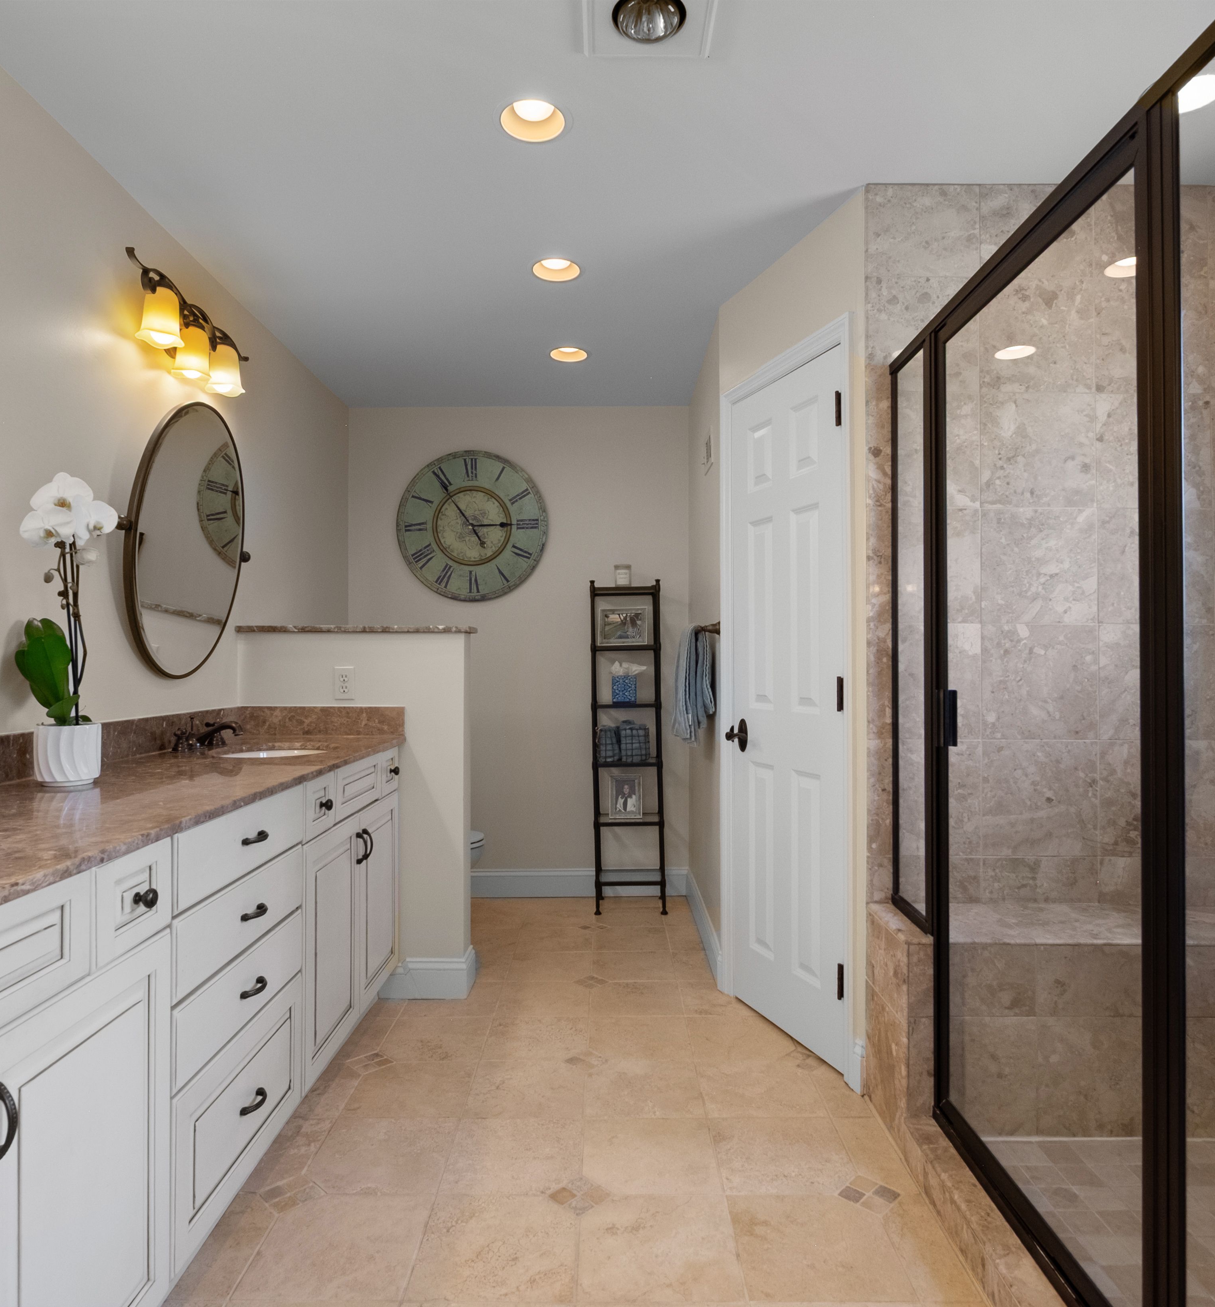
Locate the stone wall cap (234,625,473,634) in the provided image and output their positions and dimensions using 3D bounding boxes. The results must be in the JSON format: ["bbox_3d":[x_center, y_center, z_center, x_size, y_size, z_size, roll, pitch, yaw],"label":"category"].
[{"bbox_3d":[-0.875,-0.080,2.901,0.806,0.024,0.185,0,0,0],"label":"stone wall cap"}]

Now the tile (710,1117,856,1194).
[{"bbox_3d":[0.417,1.200,1.950,0.309,0.012,0.301,0,0,0],"label":"tile"}]

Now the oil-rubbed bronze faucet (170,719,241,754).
[{"bbox_3d":[-1.168,0.236,2.430,0.155,0.097,0.250,0,0,0],"label":"oil-rubbed bronze faucet"}]

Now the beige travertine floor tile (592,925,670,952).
[{"bbox_3d":[0.104,1.211,3.435,0.315,0.012,0.295,0,0,0],"label":"beige travertine floor tile"}]

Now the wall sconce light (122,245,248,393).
[{"bbox_3d":[-1.187,-0.886,2.340,0.165,0.225,0.655,0,0,0],"label":"wall sconce light"}]

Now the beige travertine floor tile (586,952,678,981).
[{"bbox_3d":[0.103,1.209,3.137,0.315,0.012,0.295,0,0,0],"label":"beige travertine floor tile"}]

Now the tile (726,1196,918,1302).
[{"bbox_3d":[0.417,1.198,1.650,0.309,0.012,0.301,0,0,0],"label":"tile"}]

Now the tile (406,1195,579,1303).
[{"bbox_3d":[-0.217,1.199,1.649,0.315,0.012,0.295,0,0,0],"label":"tile"}]

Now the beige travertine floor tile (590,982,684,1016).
[{"bbox_3d":[0.103,1.207,2.840,0.315,0.012,0.295,0,0,0],"label":"beige travertine floor tile"}]

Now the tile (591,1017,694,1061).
[{"bbox_3d":[0.097,1.193,2.523,0.310,0.011,0.298,0,-1,0],"label":"tile"}]

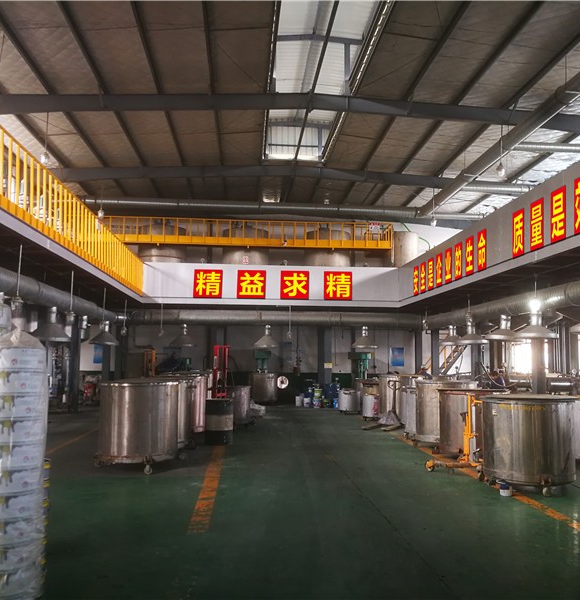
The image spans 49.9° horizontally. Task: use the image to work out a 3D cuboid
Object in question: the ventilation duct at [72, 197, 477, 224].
[{"bbox_3d":[-0.191,-2.927,19.712,13.300,0.420,0.400,1,-6,-4],"label":"ventilation duct"}]

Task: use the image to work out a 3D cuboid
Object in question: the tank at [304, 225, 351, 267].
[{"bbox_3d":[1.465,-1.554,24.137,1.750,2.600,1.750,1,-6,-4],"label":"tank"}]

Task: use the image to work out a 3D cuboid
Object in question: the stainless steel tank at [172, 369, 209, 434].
[{"bbox_3d":[-2.360,2.316,13.558,1.100,1.270,1.100,1,-6,-4],"label":"stainless steel tank"}]

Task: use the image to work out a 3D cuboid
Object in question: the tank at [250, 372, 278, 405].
[{"bbox_3d":[-1.009,3.379,23.575,1.060,1.220,1.060,1,-6,-4],"label":"tank"}]

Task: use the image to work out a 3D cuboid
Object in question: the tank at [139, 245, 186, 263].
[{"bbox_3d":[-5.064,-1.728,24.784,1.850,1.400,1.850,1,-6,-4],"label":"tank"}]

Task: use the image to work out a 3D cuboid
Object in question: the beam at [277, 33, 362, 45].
[{"bbox_3d":[0.605,-6.355,15.166,2.250,0.230,0.160,1,-6,-4],"label":"beam"}]

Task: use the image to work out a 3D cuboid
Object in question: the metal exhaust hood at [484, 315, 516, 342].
[{"bbox_3d":[4.981,0.657,14.391,0.980,0.630,0.980,1,-6,-4],"label":"metal exhaust hood"}]

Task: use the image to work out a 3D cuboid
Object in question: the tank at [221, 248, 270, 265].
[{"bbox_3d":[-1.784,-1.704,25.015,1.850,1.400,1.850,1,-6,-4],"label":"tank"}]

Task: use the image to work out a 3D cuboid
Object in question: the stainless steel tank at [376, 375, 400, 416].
[{"bbox_3d":[2.889,2.880,18.275,0.700,1.270,0.700,1,-6,-4],"label":"stainless steel tank"}]

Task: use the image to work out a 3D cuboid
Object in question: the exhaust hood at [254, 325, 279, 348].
[{"bbox_3d":[-0.866,1.342,23.078,0.950,0.840,0.950,1,-6,-4],"label":"exhaust hood"}]

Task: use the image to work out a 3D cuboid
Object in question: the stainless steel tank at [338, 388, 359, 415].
[{"bbox_3d":[1.896,3.260,20.010,0.650,0.780,0.650,1,-6,-4],"label":"stainless steel tank"}]

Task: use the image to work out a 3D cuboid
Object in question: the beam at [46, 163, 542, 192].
[{"bbox_3d":[0.253,-4.046,20.760,16.200,0.750,0.250,1,-6,-4],"label":"beam"}]

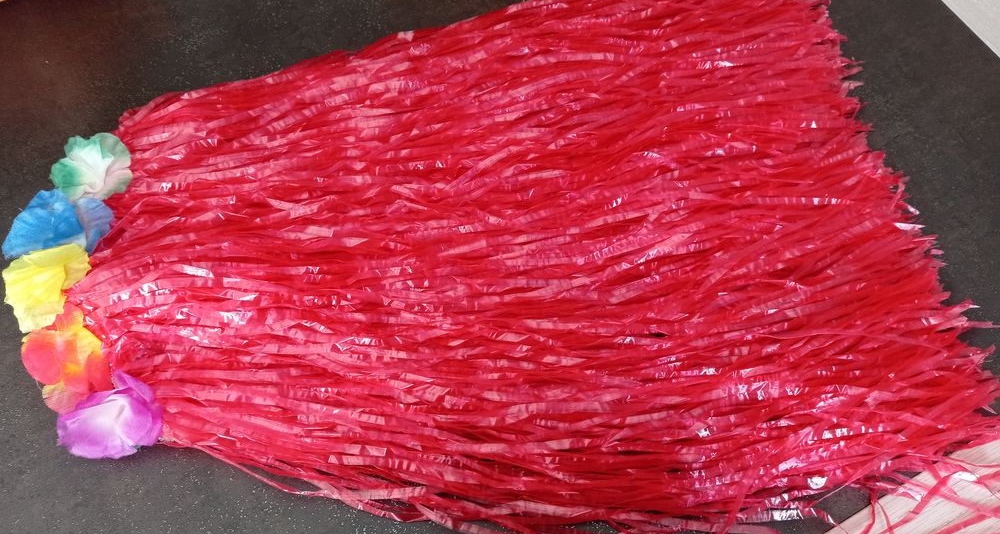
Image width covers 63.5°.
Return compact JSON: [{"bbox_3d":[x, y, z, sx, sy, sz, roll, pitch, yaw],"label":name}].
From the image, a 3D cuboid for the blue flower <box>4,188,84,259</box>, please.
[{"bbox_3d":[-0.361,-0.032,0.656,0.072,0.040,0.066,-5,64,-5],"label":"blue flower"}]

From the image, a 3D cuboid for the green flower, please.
[{"bbox_3d":[-0.346,-0.085,0.685,0.063,0.035,0.061,-5,64,-5],"label":"green flower"}]

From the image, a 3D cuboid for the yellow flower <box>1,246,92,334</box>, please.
[{"bbox_3d":[-0.354,0.016,0.632,0.062,0.040,0.069,-5,64,-5],"label":"yellow flower"}]

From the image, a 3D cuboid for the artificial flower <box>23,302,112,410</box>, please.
[{"bbox_3d":[-0.327,0.066,0.611,0.064,0.035,0.077,-5,64,-5],"label":"artificial flower"}]

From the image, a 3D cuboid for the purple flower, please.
[{"bbox_3d":[-0.284,0.108,0.589,0.069,0.040,0.064,-5,64,-5],"label":"purple flower"}]

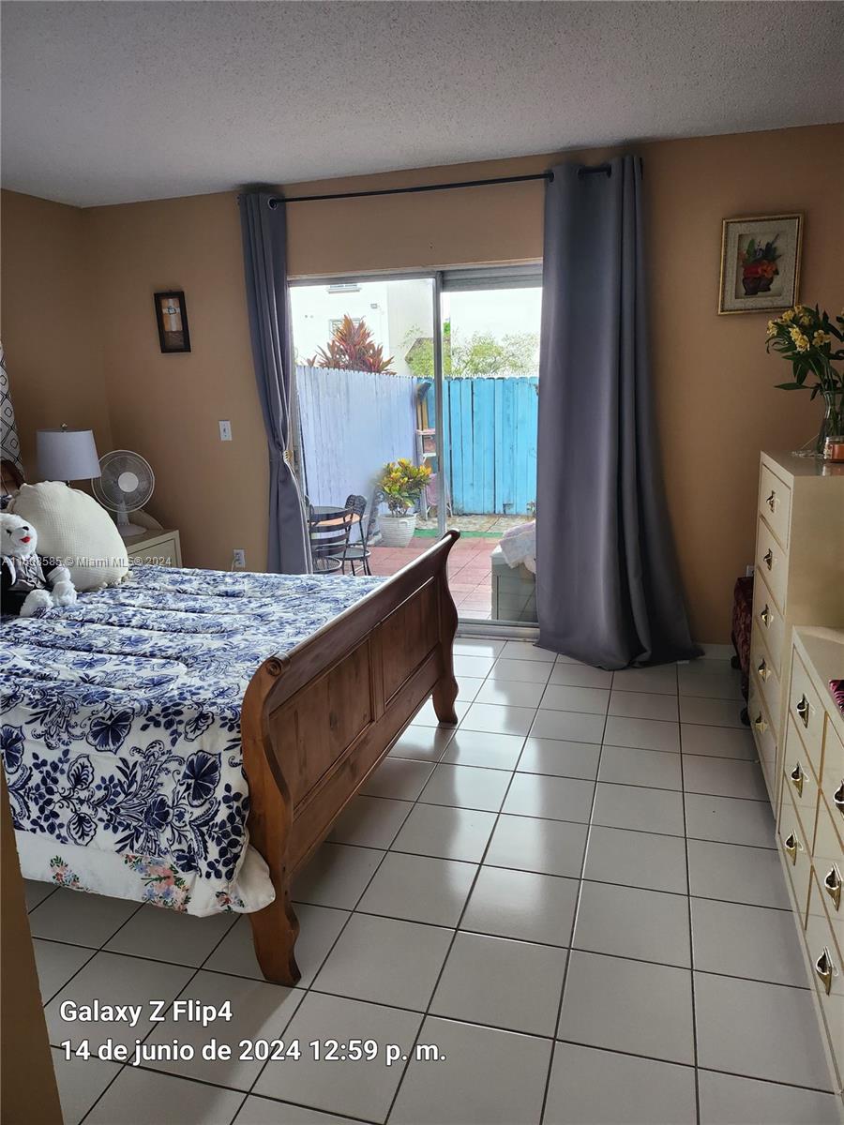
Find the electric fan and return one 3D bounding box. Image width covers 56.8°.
[{"bbox_3d":[-1.830,-0.433,4.784,0.380,0.510,0.270,-13,17,-41],"label":"electric fan"}]

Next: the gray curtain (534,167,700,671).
[{"bbox_3d":[0.987,-0.690,3.902,0.860,2.477,0.281,2,13,17],"label":"gray curtain"}]

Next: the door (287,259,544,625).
[{"bbox_3d":[0.126,-0.581,4.462,1.754,2.034,0.098,2,13,17],"label":"door"}]

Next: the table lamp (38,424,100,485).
[{"bbox_3d":[-1.943,-0.410,4.300,0.335,0.685,0.335,2,13,17],"label":"table lamp"}]

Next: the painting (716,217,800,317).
[{"bbox_3d":[1.610,-1.412,3.707,0.355,0.430,0.030,2,13,17],"label":"painting"}]

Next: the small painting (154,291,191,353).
[{"bbox_3d":[-1.494,-1.431,4.659,0.207,0.346,0.024,2,13,17],"label":"small painting"}]

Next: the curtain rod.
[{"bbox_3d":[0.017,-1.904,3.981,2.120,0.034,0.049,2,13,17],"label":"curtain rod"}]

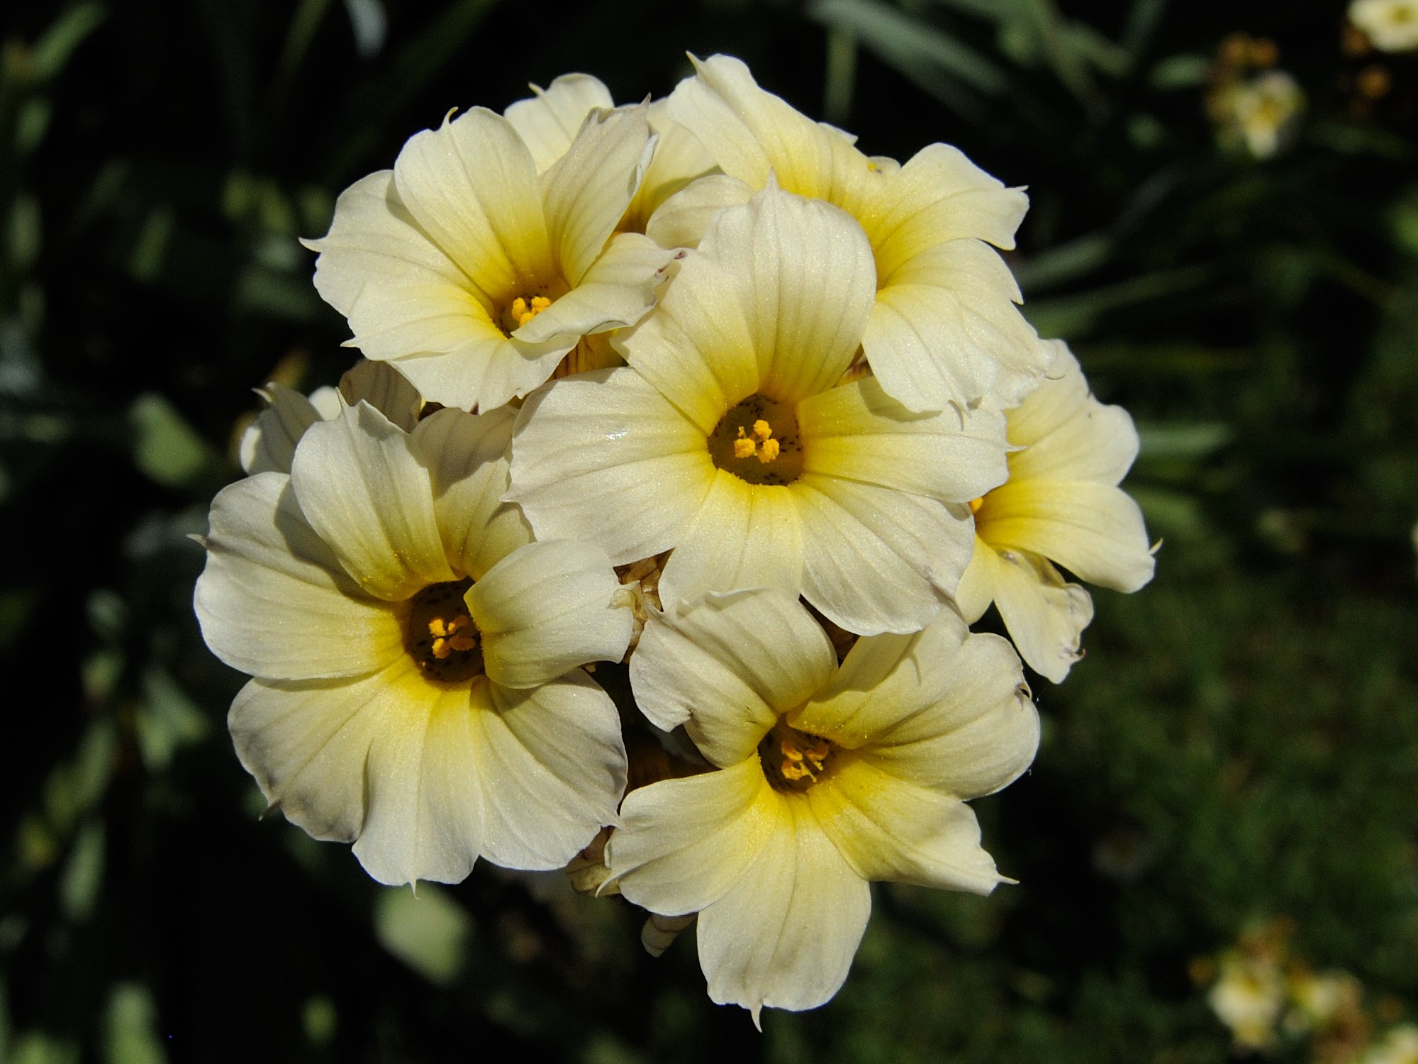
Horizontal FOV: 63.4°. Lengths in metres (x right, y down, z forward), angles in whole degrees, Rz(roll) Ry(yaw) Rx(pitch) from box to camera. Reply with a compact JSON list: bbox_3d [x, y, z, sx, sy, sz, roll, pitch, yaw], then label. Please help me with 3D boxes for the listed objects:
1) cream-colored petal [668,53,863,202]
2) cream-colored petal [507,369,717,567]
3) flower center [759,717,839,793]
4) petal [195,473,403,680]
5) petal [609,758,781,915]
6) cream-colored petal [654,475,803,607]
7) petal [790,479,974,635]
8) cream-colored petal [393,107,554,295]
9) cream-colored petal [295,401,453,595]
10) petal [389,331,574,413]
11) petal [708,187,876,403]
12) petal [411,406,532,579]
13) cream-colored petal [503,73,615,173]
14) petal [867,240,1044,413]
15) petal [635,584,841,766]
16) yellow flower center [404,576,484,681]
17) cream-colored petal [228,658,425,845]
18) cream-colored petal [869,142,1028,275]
[{"bbox_3d":[0.012,-0.081,0.233,0.039,0.025,0.012,31,18,-13],"label":"cream-colored petal"},{"bbox_3d":[-0.017,-0.012,0.211,0.038,0.031,0.009,-9,4,-16],"label":"cream-colored petal"},{"bbox_3d":[0.017,0.044,0.224,0.015,0.010,0.014,2,75,-7],"label":"flower center"},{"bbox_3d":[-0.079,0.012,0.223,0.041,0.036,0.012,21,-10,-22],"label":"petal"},{"bbox_3d":[-0.002,0.057,0.218,0.034,0.010,0.025,-26,77,-14],"label":"petal"},{"bbox_3d":[0.005,0.002,0.211,0.026,0.008,0.028,9,66,1],"label":"cream-colored petal"},{"bbox_3d":[0.031,0.004,0.211,0.035,0.010,0.023,43,95,19],"label":"petal"},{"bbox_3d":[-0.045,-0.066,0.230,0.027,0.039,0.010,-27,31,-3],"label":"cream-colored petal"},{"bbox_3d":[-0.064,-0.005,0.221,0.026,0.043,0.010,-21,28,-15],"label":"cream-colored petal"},{"bbox_3d":[-0.044,-0.031,0.224,0.036,0.012,0.022,6,48,-12],"label":"petal"},{"bbox_3d":[0.015,-0.044,0.216,0.032,0.039,0.011,2,6,4],"label":"petal"},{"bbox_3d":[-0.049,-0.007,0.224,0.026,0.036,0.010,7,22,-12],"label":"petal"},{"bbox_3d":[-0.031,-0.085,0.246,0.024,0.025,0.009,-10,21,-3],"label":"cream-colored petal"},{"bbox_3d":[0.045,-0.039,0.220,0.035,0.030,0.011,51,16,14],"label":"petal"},{"bbox_3d":[0.004,0.027,0.216,0.033,0.035,0.011,-46,21,-4],"label":"petal"},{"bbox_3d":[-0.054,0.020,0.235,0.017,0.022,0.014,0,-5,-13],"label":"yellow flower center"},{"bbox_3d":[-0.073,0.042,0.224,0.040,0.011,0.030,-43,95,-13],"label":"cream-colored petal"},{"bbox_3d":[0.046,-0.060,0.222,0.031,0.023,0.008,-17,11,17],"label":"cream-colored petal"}]

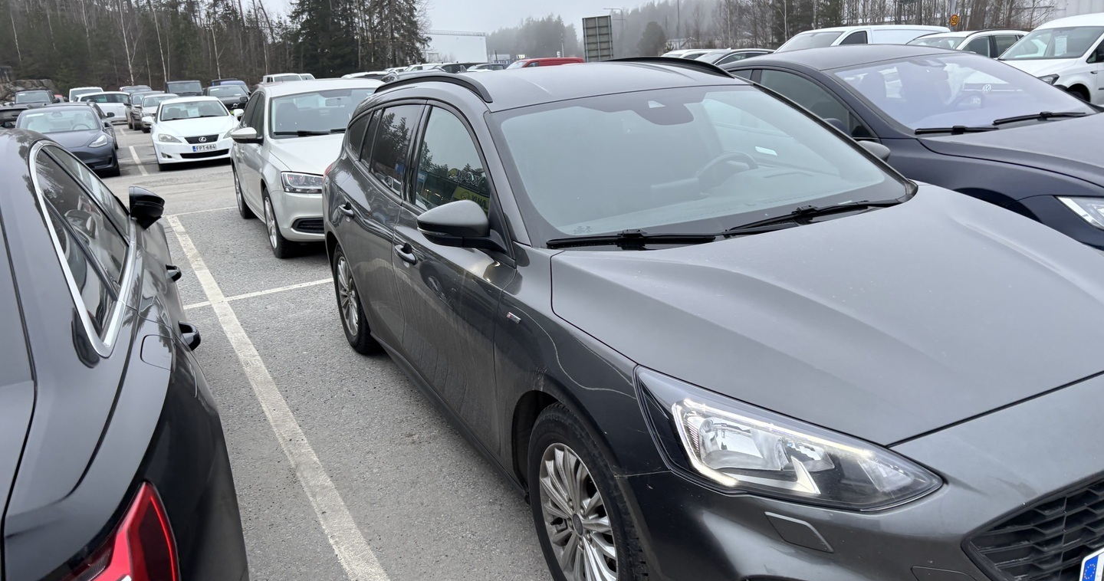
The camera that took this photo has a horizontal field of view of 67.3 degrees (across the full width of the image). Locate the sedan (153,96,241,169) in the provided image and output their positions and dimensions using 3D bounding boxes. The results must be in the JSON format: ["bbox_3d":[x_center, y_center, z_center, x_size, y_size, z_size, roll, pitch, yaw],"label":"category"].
[{"bbox_3d":[-7.775,-3.510,18.007,1.850,1.430,4.580,-12,17,-25],"label":"sedan"}]

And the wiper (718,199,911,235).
[{"bbox_3d":[0.864,-0.244,2.660,0.700,0.070,0.080,-10,16,-21],"label":"wiper"}]

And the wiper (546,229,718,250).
[{"bbox_3d":[0.241,-0.143,2.397,0.550,0.060,0.080,-3,15,-7],"label":"wiper"}]

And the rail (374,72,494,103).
[{"bbox_3d":[-0.619,-0.926,3.787,0.085,0.130,1.830,-11,17,-24],"label":"rail"}]

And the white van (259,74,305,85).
[{"bbox_3d":[-15.122,-11.213,47.127,1.900,1.960,4.900,-11,16,-24],"label":"white van"}]

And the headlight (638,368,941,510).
[{"bbox_3d":[0.455,0.296,1.671,0.410,0.245,0.490,-11,17,-24],"label":"headlight"}]

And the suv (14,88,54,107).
[{"bbox_3d":[-24.197,-8.480,39.078,1.880,1.790,4.700,-11,16,-24],"label":"suv"}]

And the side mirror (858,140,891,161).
[{"bbox_3d":[1.293,-0.513,3.247,0.232,0.152,0.208,-11,17,-24],"label":"side mirror"}]

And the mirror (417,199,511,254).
[{"bbox_3d":[-0.281,-0.199,2.544,0.232,0.152,0.208,-11,17,-24],"label":"mirror"}]

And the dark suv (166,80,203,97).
[{"bbox_3d":[-16.702,-8.634,37.993,1.850,1.820,4.500,-11,16,-24],"label":"dark suv"}]

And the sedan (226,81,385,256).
[{"bbox_3d":[-2.343,-1.453,8.732,1.840,1.475,4.644,-12,17,-24],"label":"sedan"}]

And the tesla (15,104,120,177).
[{"bbox_3d":[-10.033,-3.102,17.002,1.890,1.443,4.694,-12,17,-25],"label":"tesla"}]

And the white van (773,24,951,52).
[{"bbox_3d":[7.690,-5.760,21.250,5.100,1.920,1.920,-11,16,-24],"label":"white van"}]

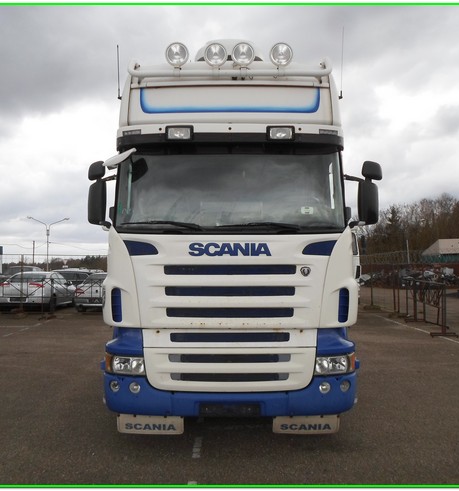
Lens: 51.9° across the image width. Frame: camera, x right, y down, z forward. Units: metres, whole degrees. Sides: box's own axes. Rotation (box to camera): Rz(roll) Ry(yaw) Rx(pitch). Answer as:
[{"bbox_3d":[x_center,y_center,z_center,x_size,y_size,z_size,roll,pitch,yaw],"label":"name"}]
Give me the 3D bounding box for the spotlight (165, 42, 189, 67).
[{"bbox_3d":[-0.542,-1.974,4.870,0.230,0.240,0.140,0,-2,0],"label":"spotlight"}]

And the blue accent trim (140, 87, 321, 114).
[{"bbox_3d":[0.010,-1.477,4.800,1.830,0.290,0.100,0,-2,0],"label":"blue accent trim"}]

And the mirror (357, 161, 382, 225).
[{"bbox_3d":[1.461,-0.551,4.900,0.250,0.640,0.200,0,-2,0],"label":"mirror"}]

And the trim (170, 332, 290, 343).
[{"bbox_3d":[0.009,0.872,4.450,1.130,0.088,0.060,0,-2,0],"label":"trim"}]

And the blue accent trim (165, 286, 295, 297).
[{"bbox_3d":[0.004,0.412,4.220,1.160,0.090,0.060,0,-2,0],"label":"blue accent trim"}]

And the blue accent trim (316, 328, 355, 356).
[{"bbox_3d":[1.045,0.925,4.570,0.400,0.260,0.280,0,-2,0],"label":"blue accent trim"}]

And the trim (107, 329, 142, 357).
[{"bbox_3d":[-1.020,0.925,4.570,0.400,0.260,0.280,0,-2,0],"label":"trim"}]

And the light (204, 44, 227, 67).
[{"bbox_3d":[-0.142,-1.974,4.870,0.230,0.240,0.140,0,-2,0],"label":"light"}]

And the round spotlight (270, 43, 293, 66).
[{"bbox_3d":[0.554,-2.013,4.970,0.240,0.245,0.140,0,-2,0],"label":"round spotlight"}]

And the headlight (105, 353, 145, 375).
[{"bbox_3d":[-1.015,1.142,4.540,0.420,0.220,0.270,0,-2,0],"label":"headlight"}]

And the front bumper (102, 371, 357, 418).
[{"bbox_3d":[0.005,1.370,4.420,2.460,0.360,0.450,0,-2,0],"label":"front bumper"}]

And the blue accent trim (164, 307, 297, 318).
[{"bbox_3d":[0.009,0.636,4.460,1.210,0.090,0.060,0,-2,0],"label":"blue accent trim"}]

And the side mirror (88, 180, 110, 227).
[{"bbox_3d":[-1.357,-0.437,4.900,0.210,0.470,0.170,0,-2,0],"label":"side mirror"}]

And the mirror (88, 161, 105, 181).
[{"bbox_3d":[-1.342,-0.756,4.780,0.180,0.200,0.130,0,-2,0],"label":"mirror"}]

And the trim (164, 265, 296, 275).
[{"bbox_3d":[0.009,0.221,4.240,1.180,0.090,0.060,0,-2,0],"label":"trim"}]

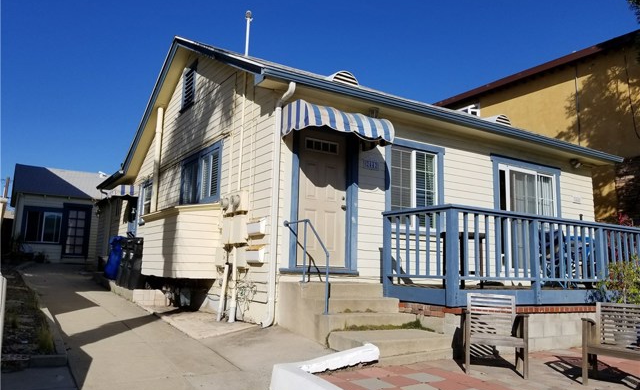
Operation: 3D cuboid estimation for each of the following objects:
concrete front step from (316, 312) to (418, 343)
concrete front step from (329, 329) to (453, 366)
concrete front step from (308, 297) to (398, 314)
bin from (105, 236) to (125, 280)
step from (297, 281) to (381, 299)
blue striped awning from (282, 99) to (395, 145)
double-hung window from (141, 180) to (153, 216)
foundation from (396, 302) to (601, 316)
[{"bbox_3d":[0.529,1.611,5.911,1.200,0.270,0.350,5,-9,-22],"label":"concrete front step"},{"bbox_3d":[0.744,1.699,5.417,1.220,0.230,0.820,7,-10,-30],"label":"concrete front step"},{"bbox_3d":[0.380,1.412,6.130,1.200,0.180,0.340,5,-9,-22],"label":"concrete front step"},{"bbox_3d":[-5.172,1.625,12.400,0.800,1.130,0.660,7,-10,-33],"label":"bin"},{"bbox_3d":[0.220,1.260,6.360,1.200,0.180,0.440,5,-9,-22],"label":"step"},{"bbox_3d":[0.284,-0.992,6.842,1.430,0.480,0.800,7,-10,-30],"label":"blue striped awning"},{"bbox_3d":[-4.774,0.162,13.157,0.120,1.050,0.980,7,-10,-33],"label":"double-hung window"},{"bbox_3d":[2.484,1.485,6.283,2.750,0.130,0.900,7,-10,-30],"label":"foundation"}]

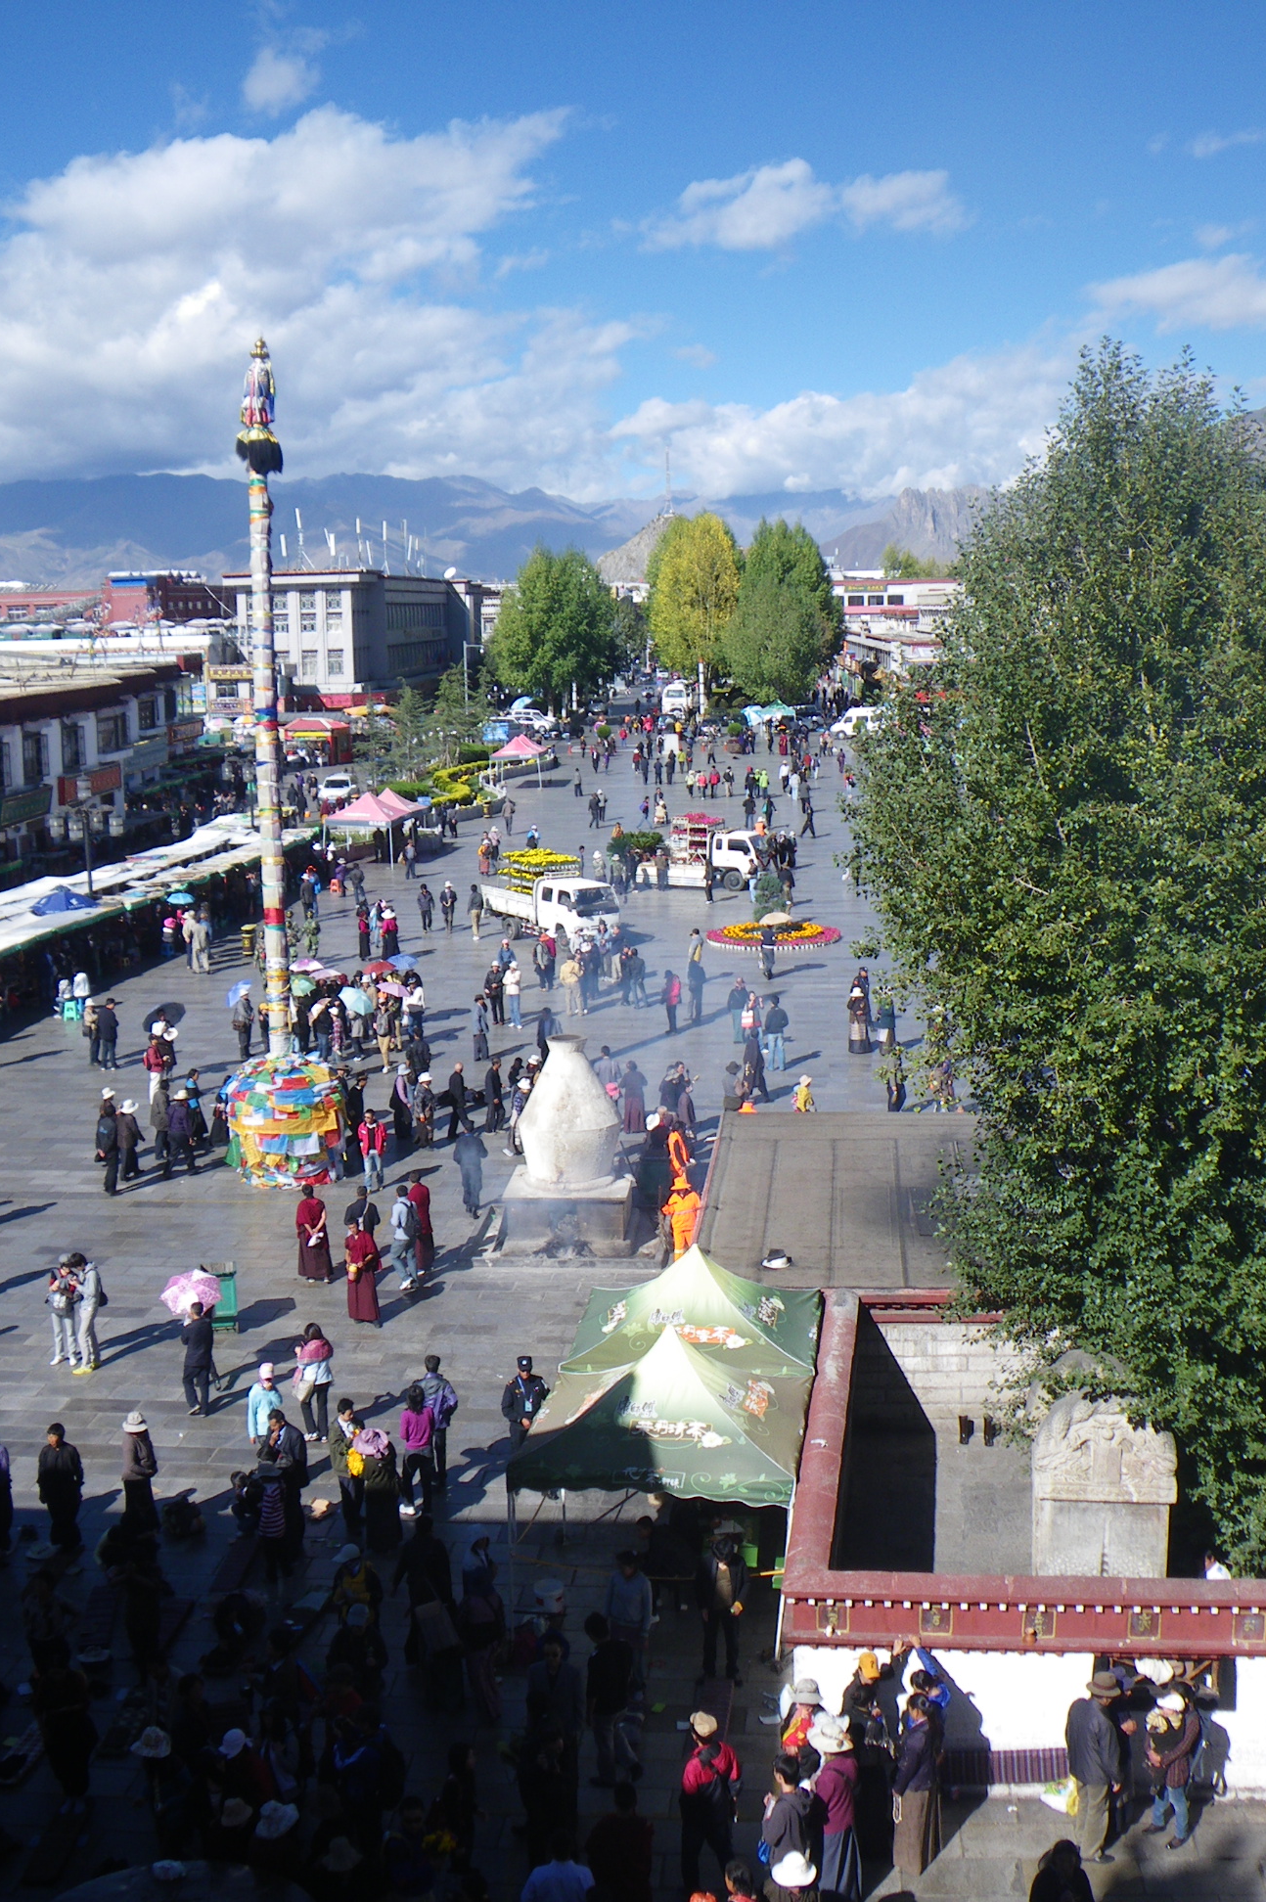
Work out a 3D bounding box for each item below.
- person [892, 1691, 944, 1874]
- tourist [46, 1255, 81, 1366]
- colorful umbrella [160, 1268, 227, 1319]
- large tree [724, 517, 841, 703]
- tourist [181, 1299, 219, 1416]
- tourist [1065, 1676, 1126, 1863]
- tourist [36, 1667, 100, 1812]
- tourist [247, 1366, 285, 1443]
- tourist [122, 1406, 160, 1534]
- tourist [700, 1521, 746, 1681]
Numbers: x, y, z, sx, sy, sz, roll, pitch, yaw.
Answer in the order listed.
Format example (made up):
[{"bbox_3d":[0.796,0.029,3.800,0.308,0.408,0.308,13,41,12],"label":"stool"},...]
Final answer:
[{"bbox_3d":[2.444,7.104,17.605,0.420,1.705,0.450,-5,11,-25],"label":"person"},{"bbox_3d":[-8.373,5.261,30.171,0.520,1.655,0.400,-1,10,-7],"label":"tourist"},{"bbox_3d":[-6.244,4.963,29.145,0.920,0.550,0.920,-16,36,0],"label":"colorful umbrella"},{"bbox_3d":[14.109,-31.250,193.501,11.300,18.800,10.800,0,10,0],"label":"large tree"},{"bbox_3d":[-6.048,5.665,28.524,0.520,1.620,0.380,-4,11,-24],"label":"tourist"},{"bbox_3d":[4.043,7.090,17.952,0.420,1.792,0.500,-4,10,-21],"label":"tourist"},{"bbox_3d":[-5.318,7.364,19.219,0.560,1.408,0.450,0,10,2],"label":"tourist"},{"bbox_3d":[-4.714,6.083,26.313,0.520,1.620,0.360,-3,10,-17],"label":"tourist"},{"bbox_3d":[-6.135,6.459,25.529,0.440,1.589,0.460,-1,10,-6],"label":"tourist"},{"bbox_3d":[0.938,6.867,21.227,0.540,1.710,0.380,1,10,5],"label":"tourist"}]

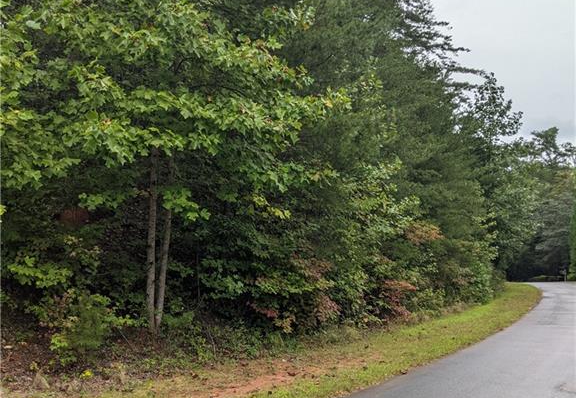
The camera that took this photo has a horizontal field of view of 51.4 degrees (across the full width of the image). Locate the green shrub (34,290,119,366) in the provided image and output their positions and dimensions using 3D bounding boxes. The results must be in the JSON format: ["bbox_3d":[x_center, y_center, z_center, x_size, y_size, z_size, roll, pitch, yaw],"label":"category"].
[{"bbox_3d":[-3.672,2.231,10.400,1.400,1.280,1.200,3,-8,-19],"label":"green shrub"}]

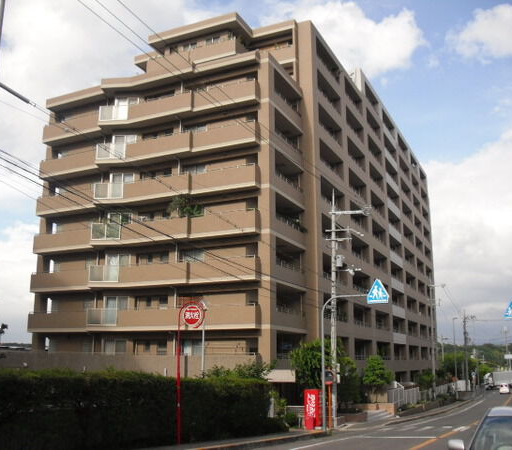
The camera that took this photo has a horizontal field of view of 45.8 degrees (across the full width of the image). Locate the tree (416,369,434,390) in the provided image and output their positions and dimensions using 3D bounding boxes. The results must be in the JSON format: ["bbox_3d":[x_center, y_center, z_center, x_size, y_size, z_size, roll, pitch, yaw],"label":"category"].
[{"bbox_3d":[16.249,14.909,58.139,1.850,2.300,1.800,-6,-14,24],"label":"tree"}]

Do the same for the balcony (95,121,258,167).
[{"bbox_3d":[-5.349,-5.330,41.255,12.050,1.420,1.750,-6,-14,24],"label":"balcony"}]

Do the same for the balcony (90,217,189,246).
[{"bbox_3d":[-7.484,0.539,40.427,7.300,1.470,1.850,-6,-14,24],"label":"balcony"}]

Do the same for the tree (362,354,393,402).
[{"bbox_3d":[7.930,9.985,39.262,2.100,3.200,2.000,-6,-14,24],"label":"tree"}]

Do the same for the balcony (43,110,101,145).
[{"bbox_3d":[-13.558,-7.201,46.145,5.900,1.450,1.300,-6,-14,24],"label":"balcony"}]

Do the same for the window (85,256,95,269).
[{"bbox_3d":[-11.937,2.688,43.607,0.800,1.050,0.150,-6,-14,24],"label":"window"}]

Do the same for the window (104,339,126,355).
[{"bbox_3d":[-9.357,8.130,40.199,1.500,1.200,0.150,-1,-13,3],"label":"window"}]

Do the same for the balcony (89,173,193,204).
[{"bbox_3d":[-7.493,-2.301,41.062,7.300,1.490,1.850,-6,-14,24],"label":"balcony"}]

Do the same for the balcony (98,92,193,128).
[{"bbox_3d":[-7.359,-7.794,42.116,6.950,1.420,2.200,-6,-14,24],"label":"balcony"}]

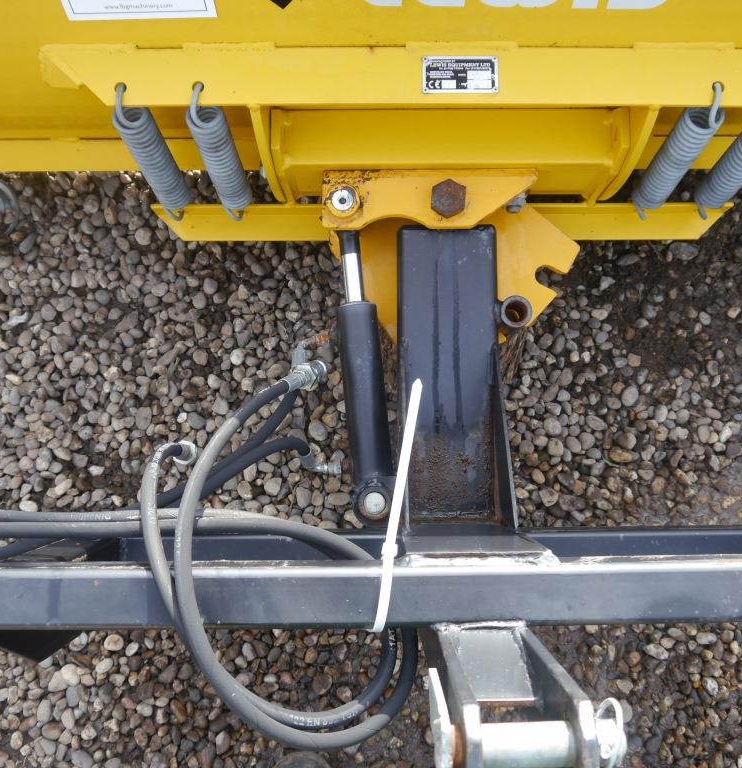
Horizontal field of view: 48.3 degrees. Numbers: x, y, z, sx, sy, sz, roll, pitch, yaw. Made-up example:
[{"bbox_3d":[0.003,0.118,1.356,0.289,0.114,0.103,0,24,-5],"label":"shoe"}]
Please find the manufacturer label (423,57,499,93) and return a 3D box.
[{"bbox_3d":[0.086,-0.302,0.810,0.074,0.002,0.036,0,89,0],"label":"manufacturer label"}]

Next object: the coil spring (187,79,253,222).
[{"bbox_3d":[-0.165,-0.247,0.920,0.037,0.251,0.037,0,73,0],"label":"coil spring"}]

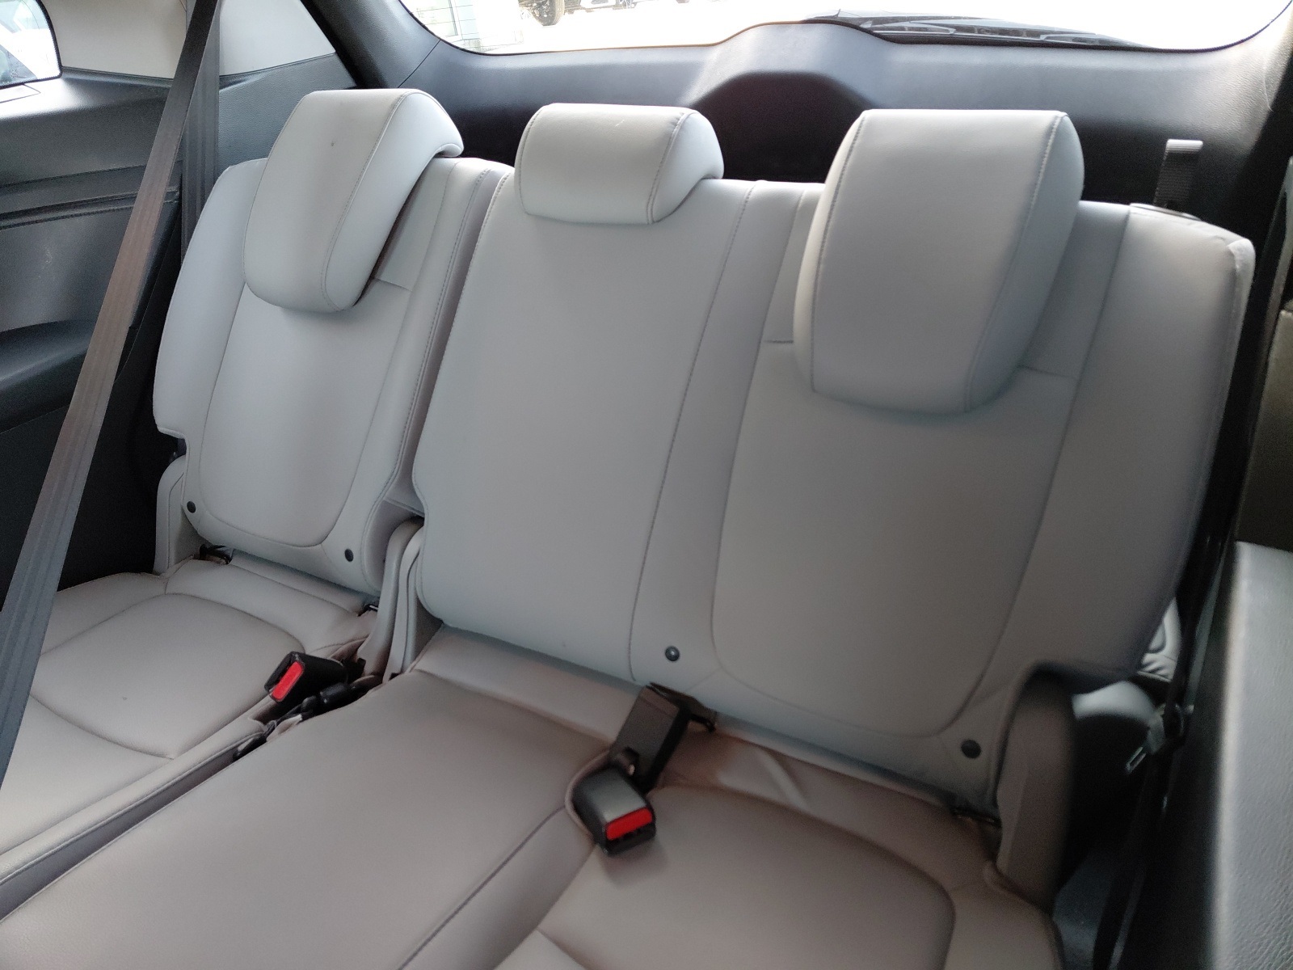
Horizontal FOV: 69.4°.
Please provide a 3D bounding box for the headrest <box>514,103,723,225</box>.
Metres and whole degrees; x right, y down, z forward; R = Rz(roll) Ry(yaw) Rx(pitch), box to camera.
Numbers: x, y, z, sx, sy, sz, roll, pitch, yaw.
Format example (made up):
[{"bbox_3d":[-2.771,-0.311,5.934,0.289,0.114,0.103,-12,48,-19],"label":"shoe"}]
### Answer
[{"bbox_3d":[-0.036,-0.331,0.990,0.206,0.133,0.124,13,2,25],"label":"headrest"}]

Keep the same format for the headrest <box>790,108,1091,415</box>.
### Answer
[{"bbox_3d":[0.253,-0.201,0.830,0.210,0.278,0.137,13,2,25],"label":"headrest"}]

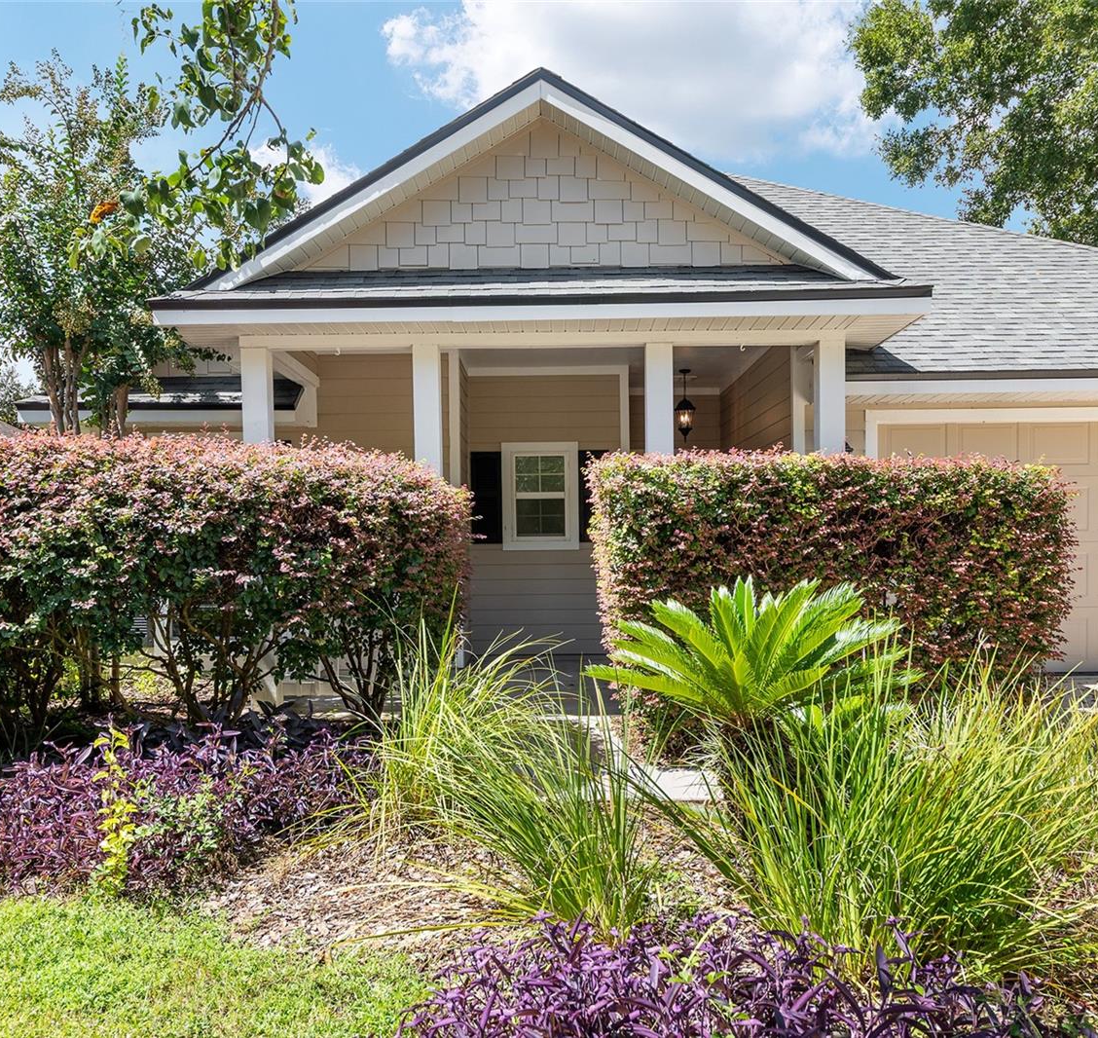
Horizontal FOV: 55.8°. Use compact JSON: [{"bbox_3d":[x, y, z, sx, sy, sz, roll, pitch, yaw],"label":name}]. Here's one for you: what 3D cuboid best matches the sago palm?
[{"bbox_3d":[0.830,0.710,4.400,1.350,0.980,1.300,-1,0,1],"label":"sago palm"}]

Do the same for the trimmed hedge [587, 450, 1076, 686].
[{"bbox_3d":[1.620,0.460,6.200,2.750,1.680,1.000,-1,0,1],"label":"trimmed hedge"}]

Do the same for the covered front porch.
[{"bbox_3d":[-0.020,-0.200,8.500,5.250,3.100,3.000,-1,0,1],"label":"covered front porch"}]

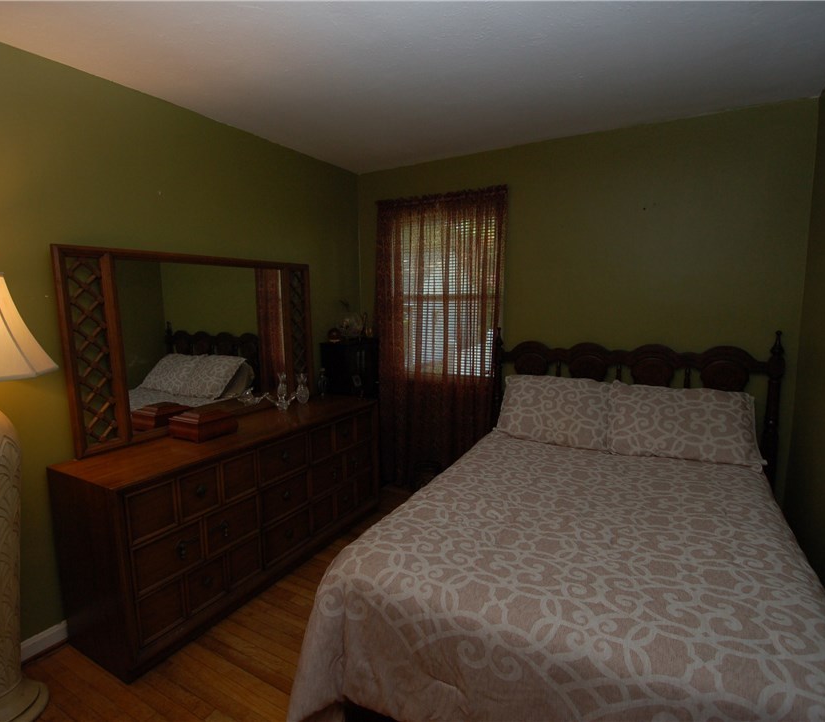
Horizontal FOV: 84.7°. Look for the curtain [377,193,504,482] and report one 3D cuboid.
[{"bbox_3d":[0.175,-0.075,3.267,1.007,2.178,0.093,3,8,29],"label":"curtain"}]

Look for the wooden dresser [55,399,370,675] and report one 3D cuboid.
[{"bbox_3d":[-0.872,0.742,2.536,0.491,0.775,1.705,3,8,29],"label":"wooden dresser"}]

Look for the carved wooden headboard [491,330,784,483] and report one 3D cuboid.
[{"bbox_3d":[1.236,0.444,2.746,1.543,1.253,0.079,3,8,29],"label":"carved wooden headboard"}]

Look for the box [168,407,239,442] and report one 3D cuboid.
[{"bbox_3d":[-1.059,0.313,2.314,0.215,0.137,0.245,3,8,29],"label":"box"}]

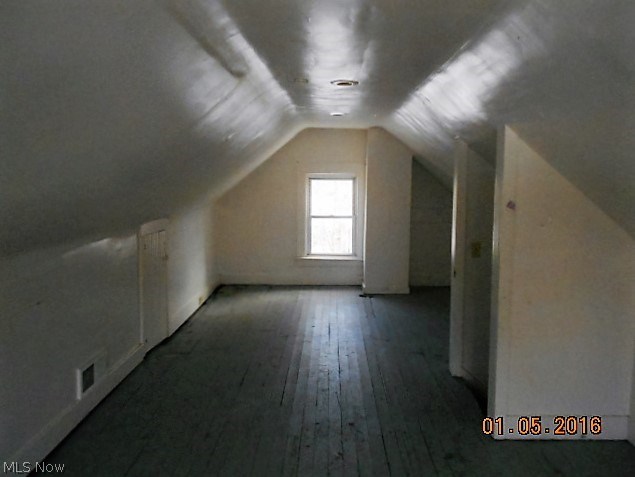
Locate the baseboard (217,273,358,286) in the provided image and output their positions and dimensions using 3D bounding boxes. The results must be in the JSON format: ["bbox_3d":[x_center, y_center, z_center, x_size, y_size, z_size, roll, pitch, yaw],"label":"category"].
[{"bbox_3d":[-0.382,0.604,7.021,2.060,0.175,0.025,0,7,2],"label":"baseboard"}]

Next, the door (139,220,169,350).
[{"bbox_3d":[-1.516,0.414,4.458,0.050,1.120,0.640,0,7,2],"label":"door"}]

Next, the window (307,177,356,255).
[{"bbox_3d":[0.206,-0.328,6.900,0.720,1.130,0.090,0,7,2],"label":"window"}]

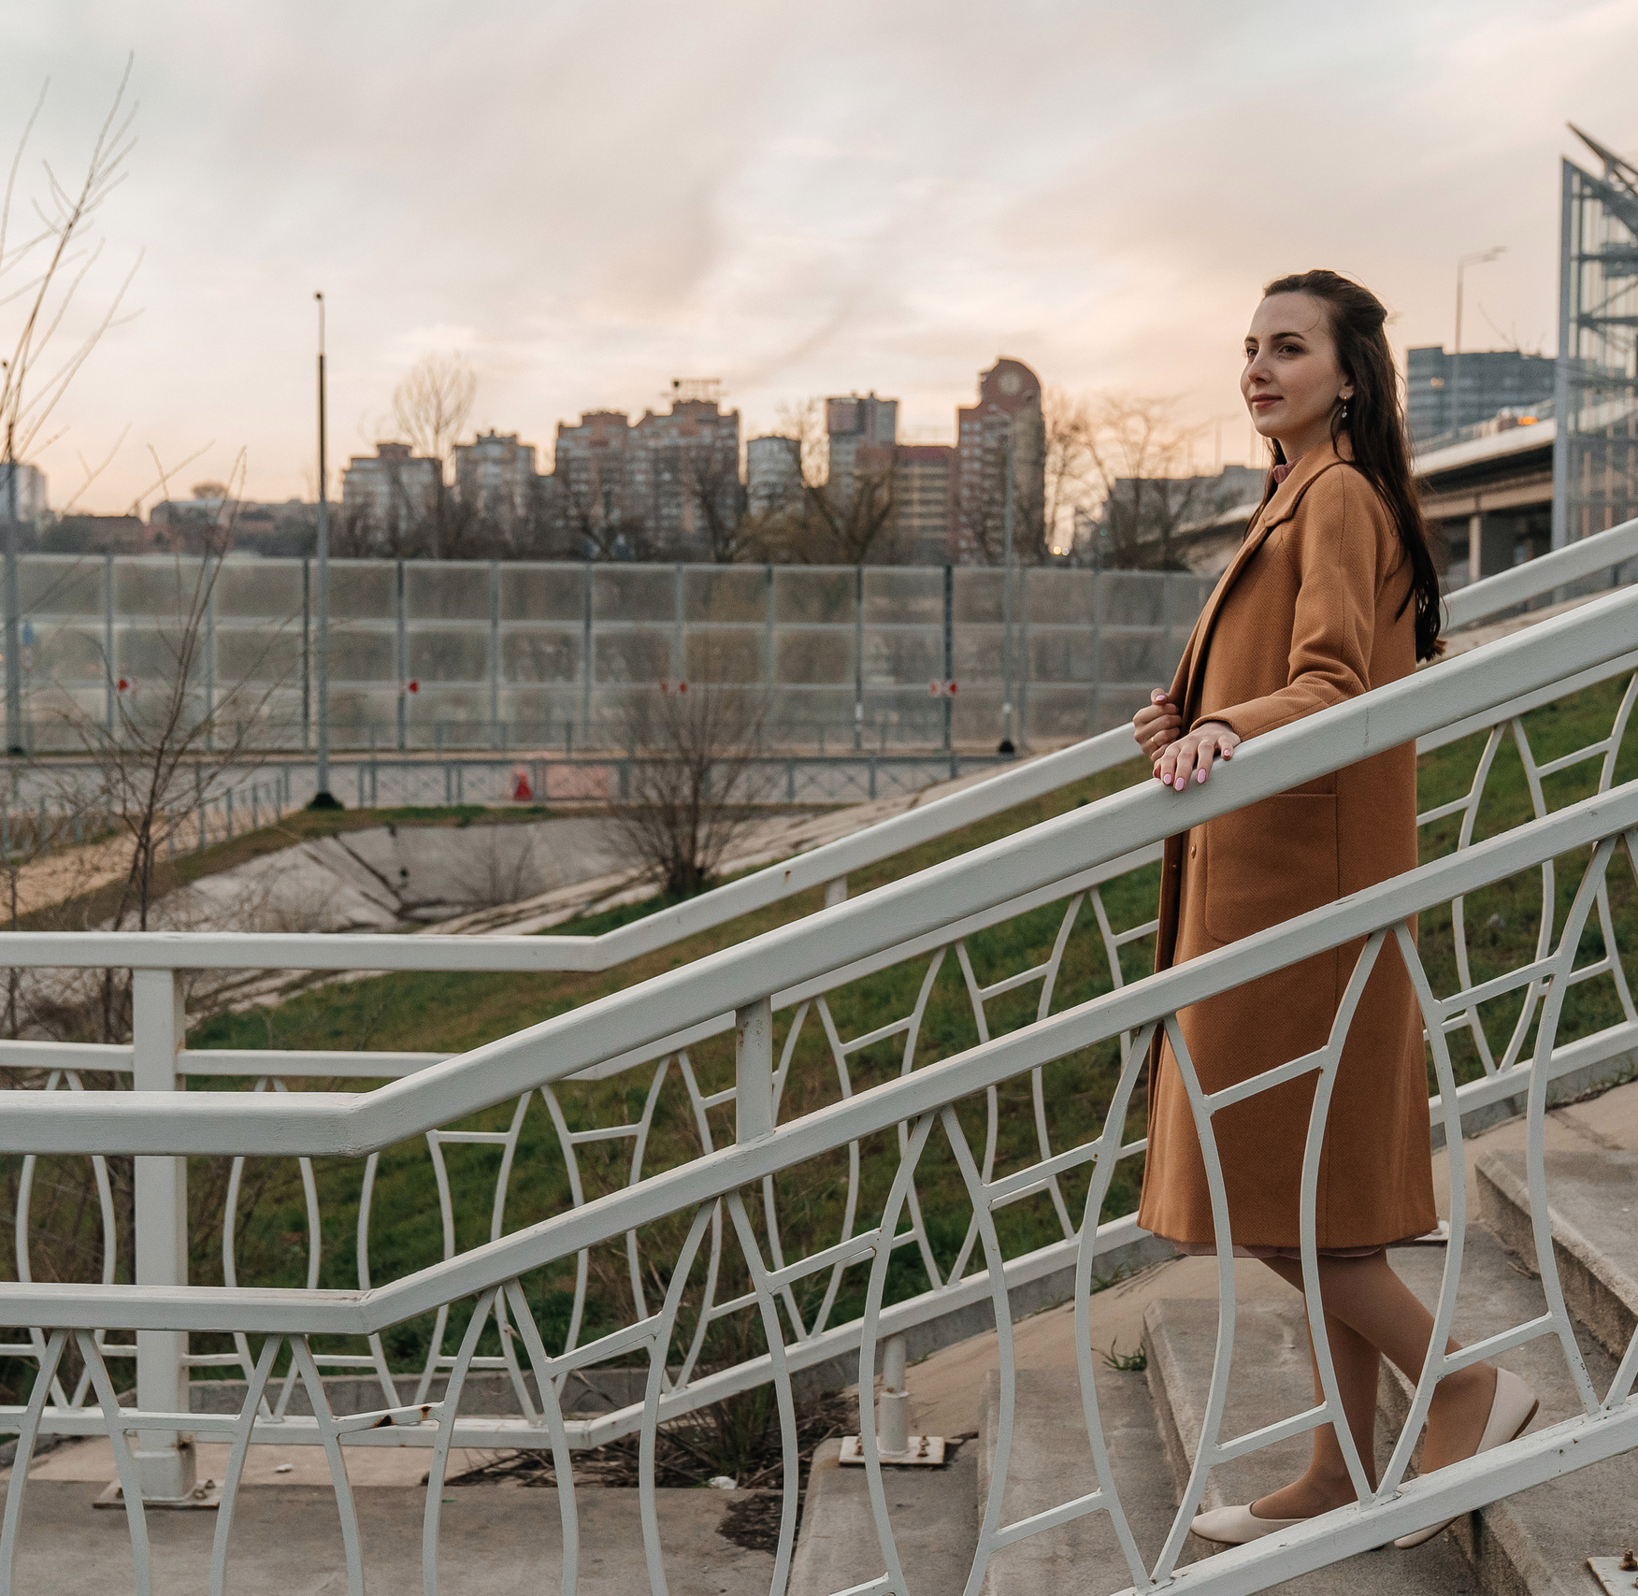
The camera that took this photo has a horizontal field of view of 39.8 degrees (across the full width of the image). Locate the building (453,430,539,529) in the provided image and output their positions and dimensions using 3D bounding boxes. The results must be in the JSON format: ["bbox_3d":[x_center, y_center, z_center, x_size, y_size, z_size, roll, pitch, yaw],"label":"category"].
[{"bbox_3d":[-79.914,-66.430,560.000,21.000,48.140,18.000,0,2,-6],"label":"building"}]

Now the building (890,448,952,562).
[{"bbox_3d":[23.230,-59.965,520.000,15.000,41.270,16.000,0,2,6],"label":"building"}]

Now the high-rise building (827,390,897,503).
[{"bbox_3d":[11.354,-77.403,610.000,20.000,62.530,18.000,0,2,6],"label":"high-rise building"}]

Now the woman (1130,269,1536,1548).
[{"bbox_3d":[0.676,0.148,3.000,0.540,1.690,0.500,0,2,-10],"label":"woman"}]

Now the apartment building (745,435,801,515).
[{"bbox_3d":[-11.553,-67.145,570.000,15.000,48.060,16.000,0,2,0],"label":"apartment building"}]

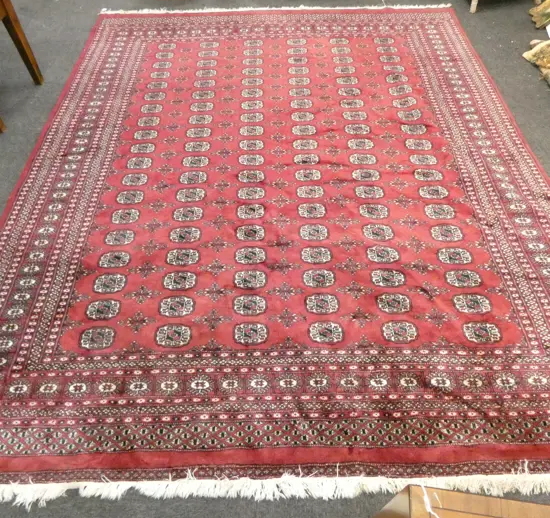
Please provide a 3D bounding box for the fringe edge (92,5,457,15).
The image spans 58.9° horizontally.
[{"bbox_3d":[0.010,-1.773,3.438,2.499,0.022,0.070,-1,50,0],"label":"fringe edge"}]

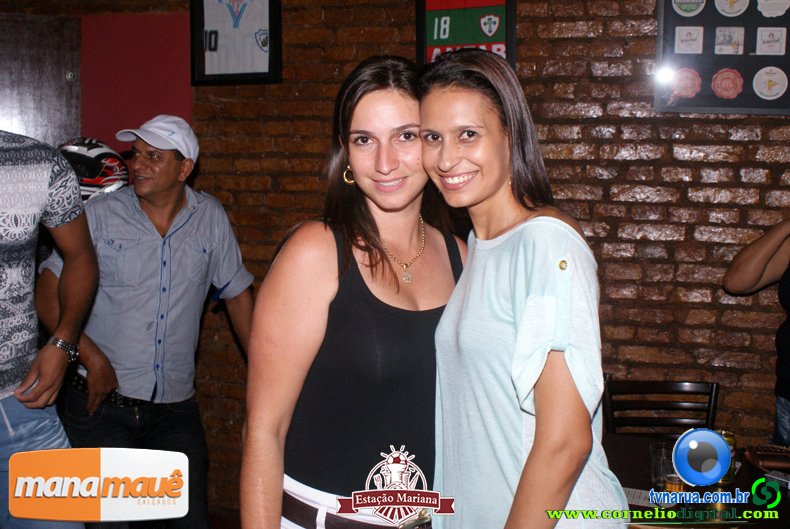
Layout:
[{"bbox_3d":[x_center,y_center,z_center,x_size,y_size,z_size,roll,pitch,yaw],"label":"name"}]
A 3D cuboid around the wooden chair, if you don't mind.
[{"bbox_3d":[0.849,0.840,2.614,0.400,0.860,0.460,1,7,3],"label":"wooden chair"}]

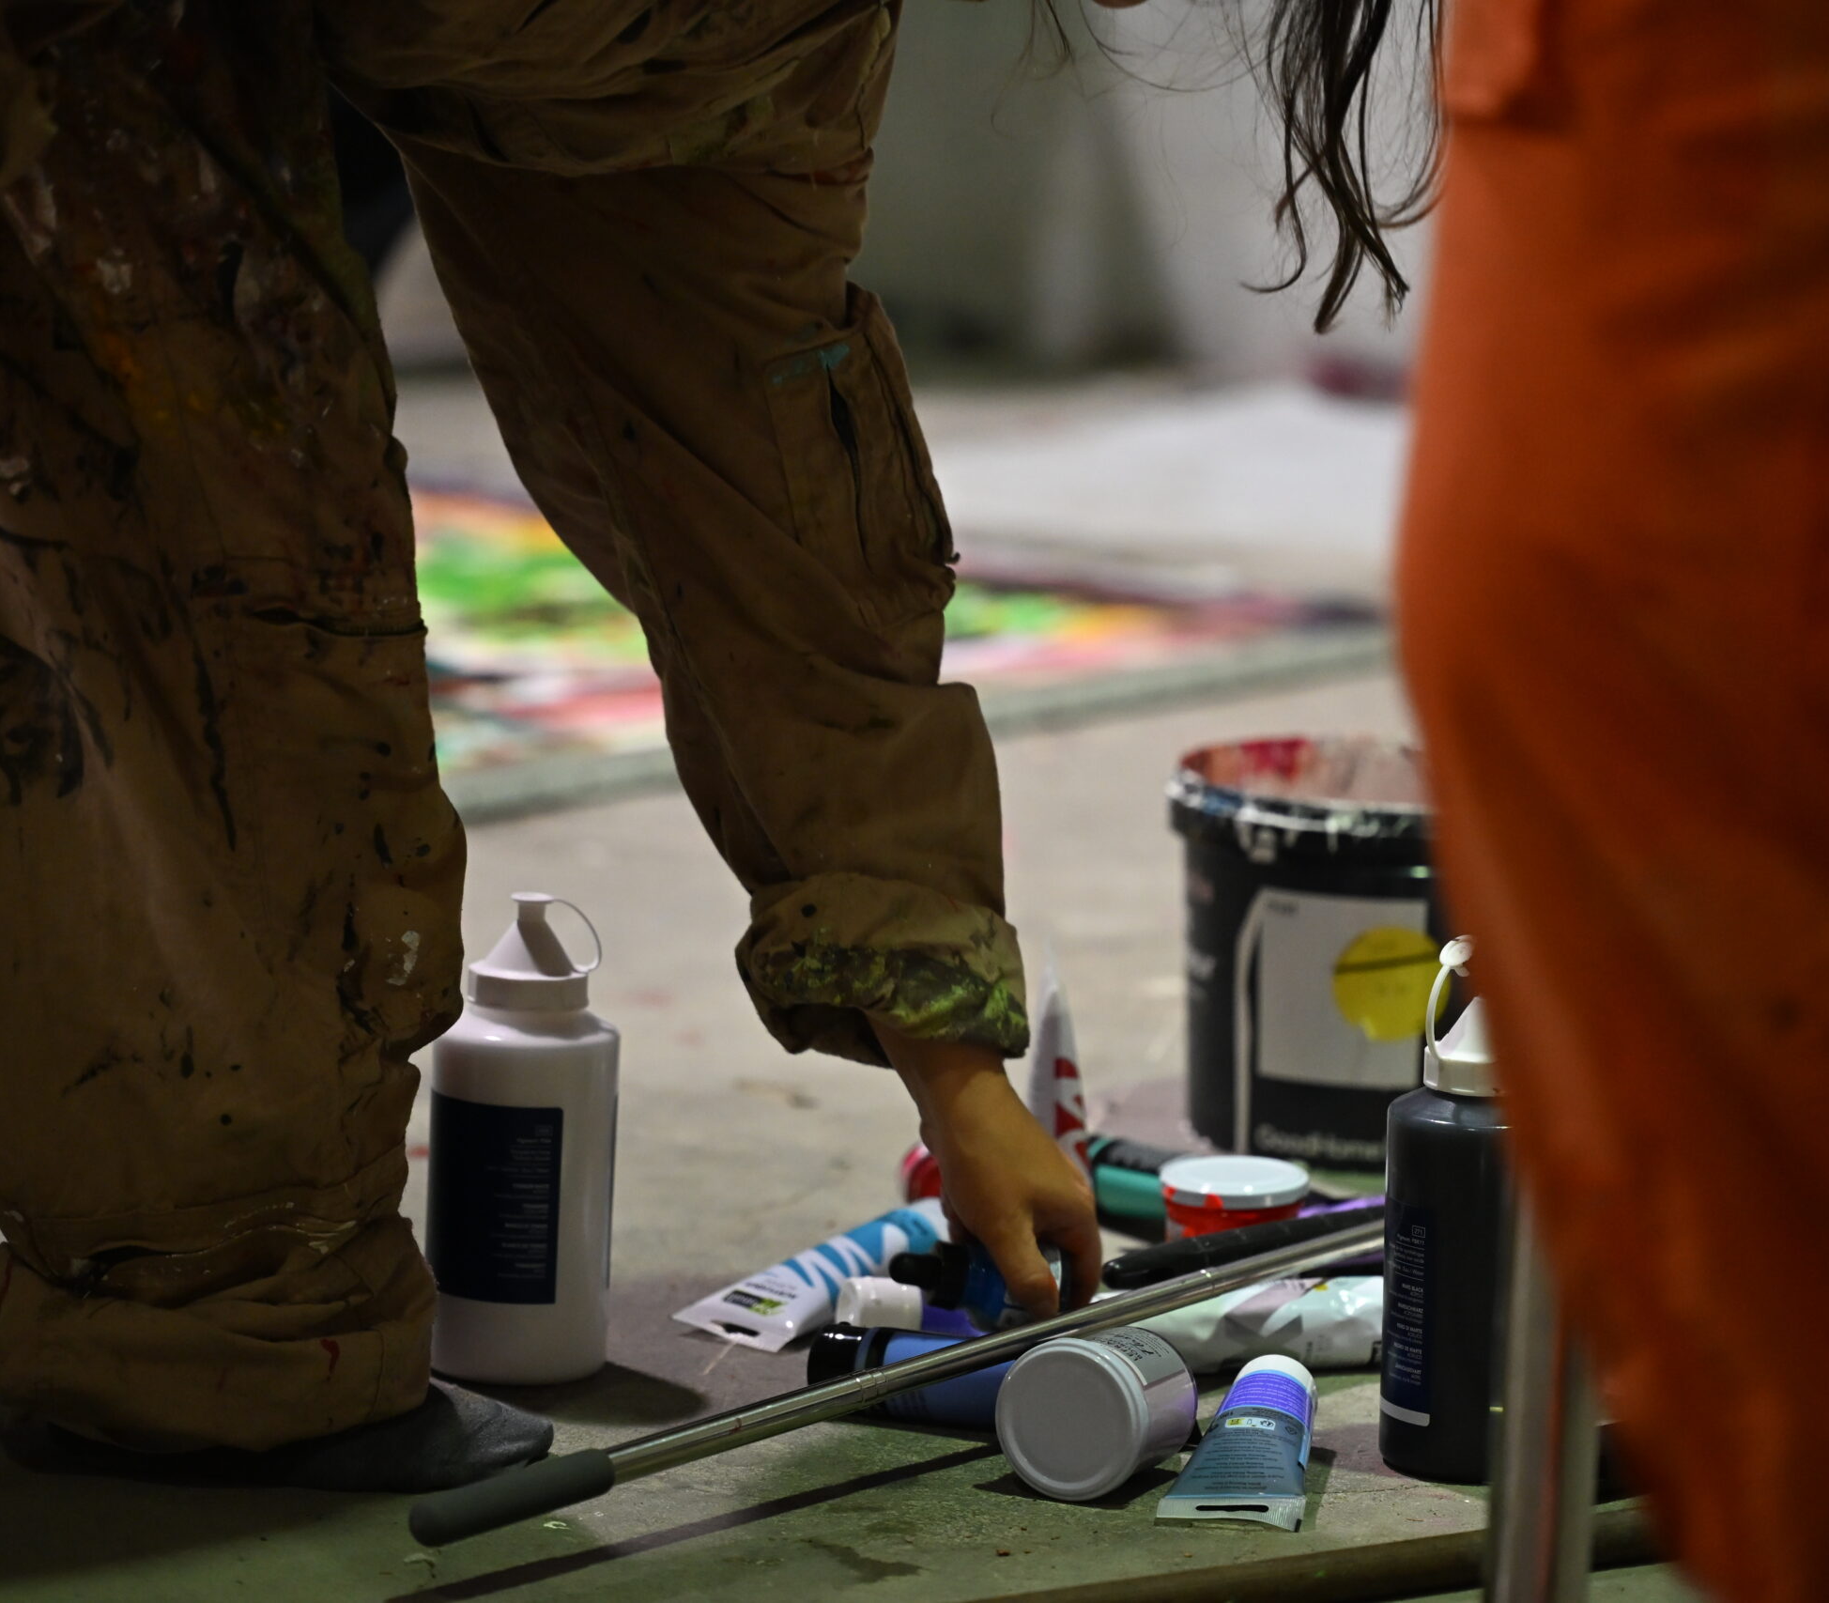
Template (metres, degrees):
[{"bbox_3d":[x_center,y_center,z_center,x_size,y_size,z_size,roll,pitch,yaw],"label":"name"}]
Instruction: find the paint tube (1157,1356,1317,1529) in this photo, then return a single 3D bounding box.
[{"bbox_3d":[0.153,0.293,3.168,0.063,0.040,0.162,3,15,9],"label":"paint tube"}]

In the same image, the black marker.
[{"bbox_3d":[0.170,0.224,3.558,0.175,0.017,0.017,-8,14,-30],"label":"black marker"}]

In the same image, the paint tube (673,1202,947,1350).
[{"bbox_3d":[-0.036,0.234,3.459,0.071,0.042,0.172,10,19,39],"label":"paint tube"}]

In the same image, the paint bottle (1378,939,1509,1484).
[{"bbox_3d":[0.261,0.183,3.185,0.088,0.242,0.088,2,10,0],"label":"paint bottle"}]

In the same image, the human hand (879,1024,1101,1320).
[{"bbox_3d":[0.038,0.180,3.385,0.100,0.140,0.100,6,11,25],"label":"human hand"}]

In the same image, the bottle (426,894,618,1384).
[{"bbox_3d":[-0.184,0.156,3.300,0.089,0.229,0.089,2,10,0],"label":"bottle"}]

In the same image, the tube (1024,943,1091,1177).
[{"bbox_3d":[0.072,0.155,3.535,0.042,0.167,0.065,-2,16,6],"label":"tube"}]

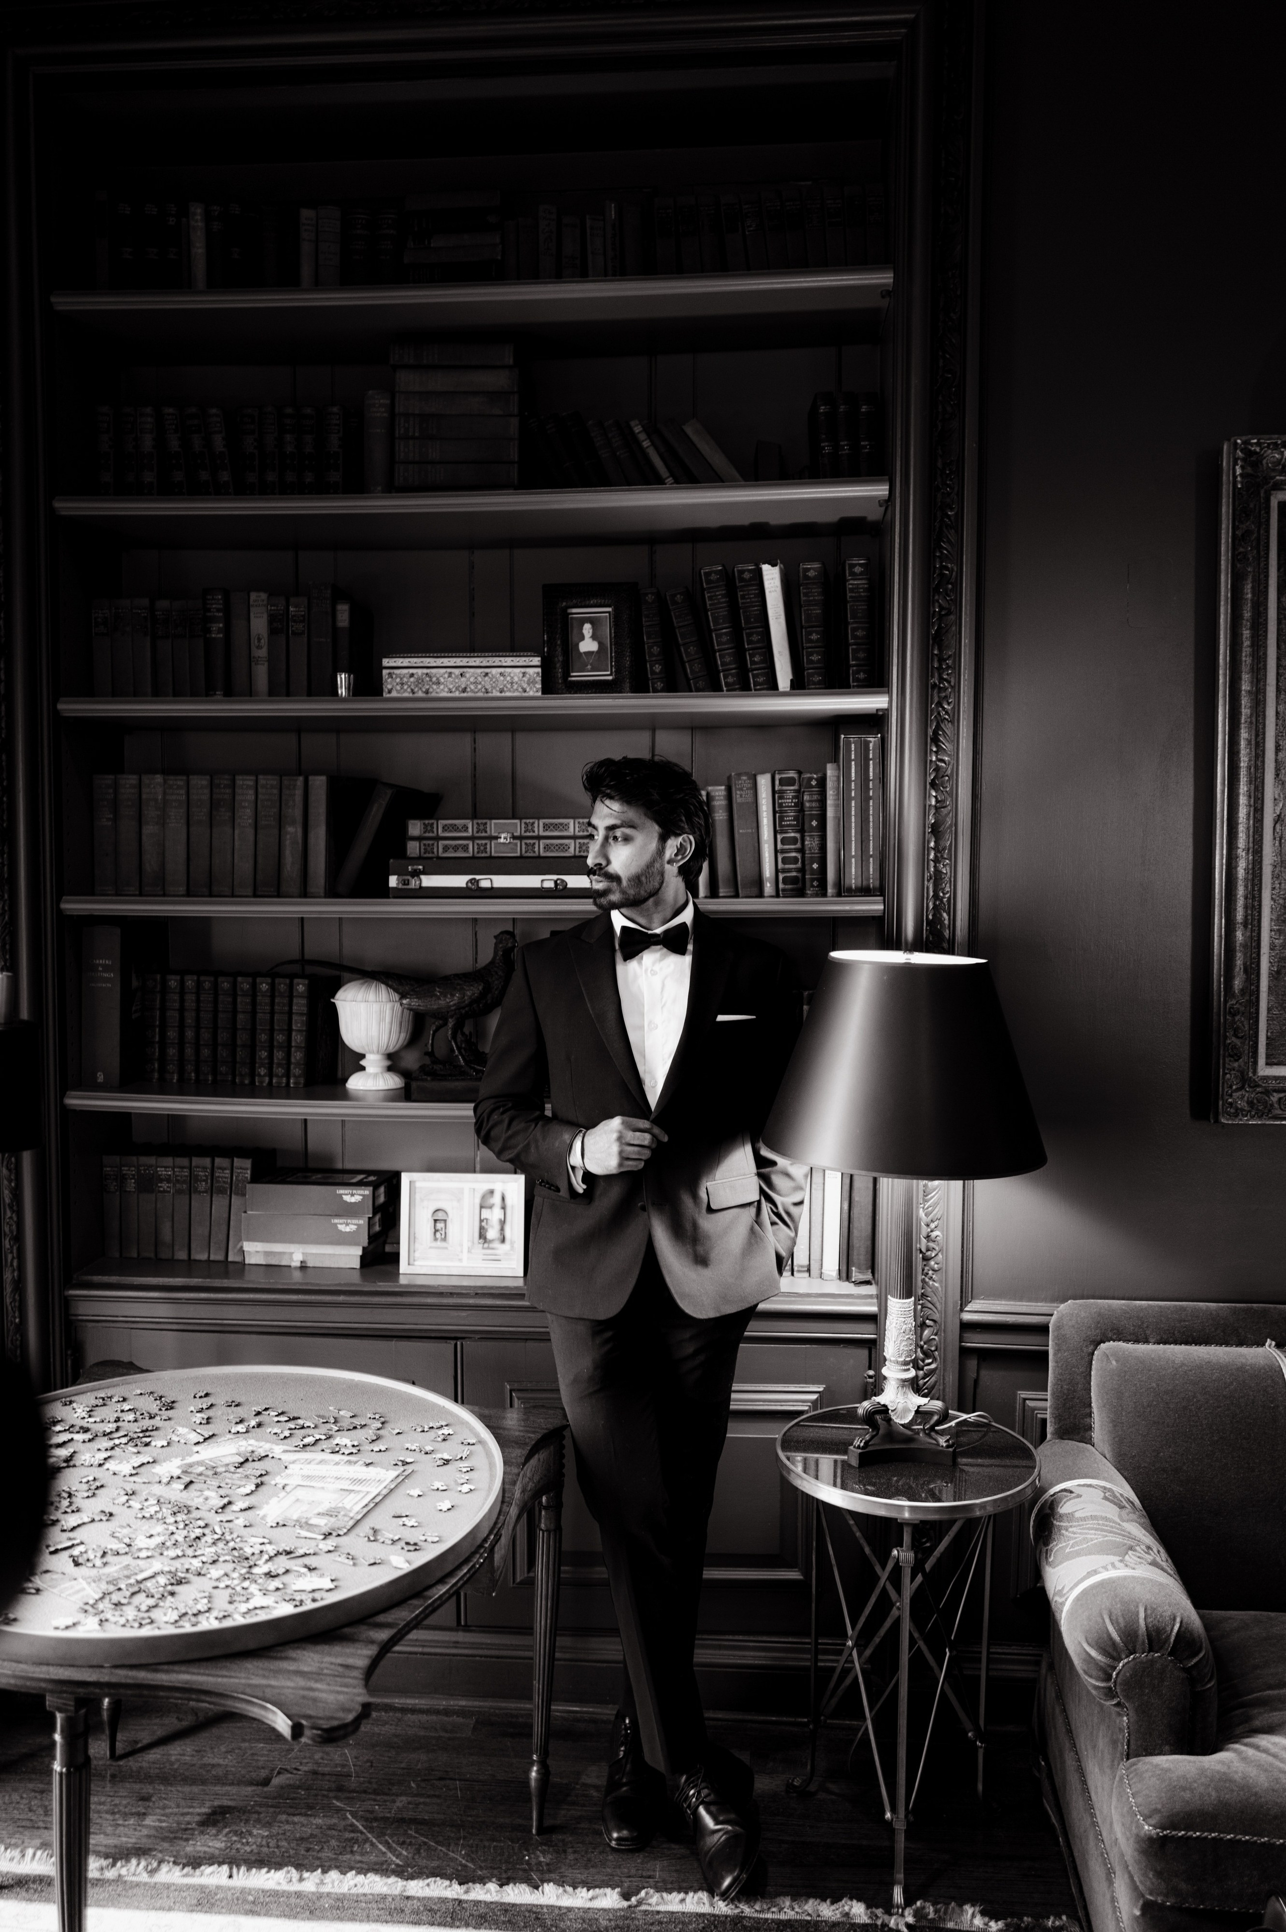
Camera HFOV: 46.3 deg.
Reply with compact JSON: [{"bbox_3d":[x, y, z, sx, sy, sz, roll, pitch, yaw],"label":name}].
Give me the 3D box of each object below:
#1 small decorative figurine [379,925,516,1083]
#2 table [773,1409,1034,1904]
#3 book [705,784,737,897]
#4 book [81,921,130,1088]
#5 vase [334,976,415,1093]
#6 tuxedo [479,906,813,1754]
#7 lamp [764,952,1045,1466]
[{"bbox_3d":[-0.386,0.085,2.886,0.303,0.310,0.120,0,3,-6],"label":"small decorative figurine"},{"bbox_3d":[0.425,1.116,2.465,0.428,0.645,0.428,0,3,4],"label":"table"},{"bbox_3d":[0.156,-0.236,2.883,0.038,0.208,0.145,-4,2,5],"label":"book"},{"bbox_3d":[-1.049,0.074,3.048,0.082,0.317,0.230,0,3,4],"label":"book"},{"bbox_3d":[-0.539,0.135,3.029,0.181,0.218,0.181,0,3,4],"label":"vase"},{"bbox_3d":[-0.010,0.629,2.595,0.574,1.468,0.360,0,3,2],"label":"tuxedo"},{"bbox_3d":[0.421,0.386,2.439,0.453,0.815,0.453,0,3,4],"label":"lamp"}]

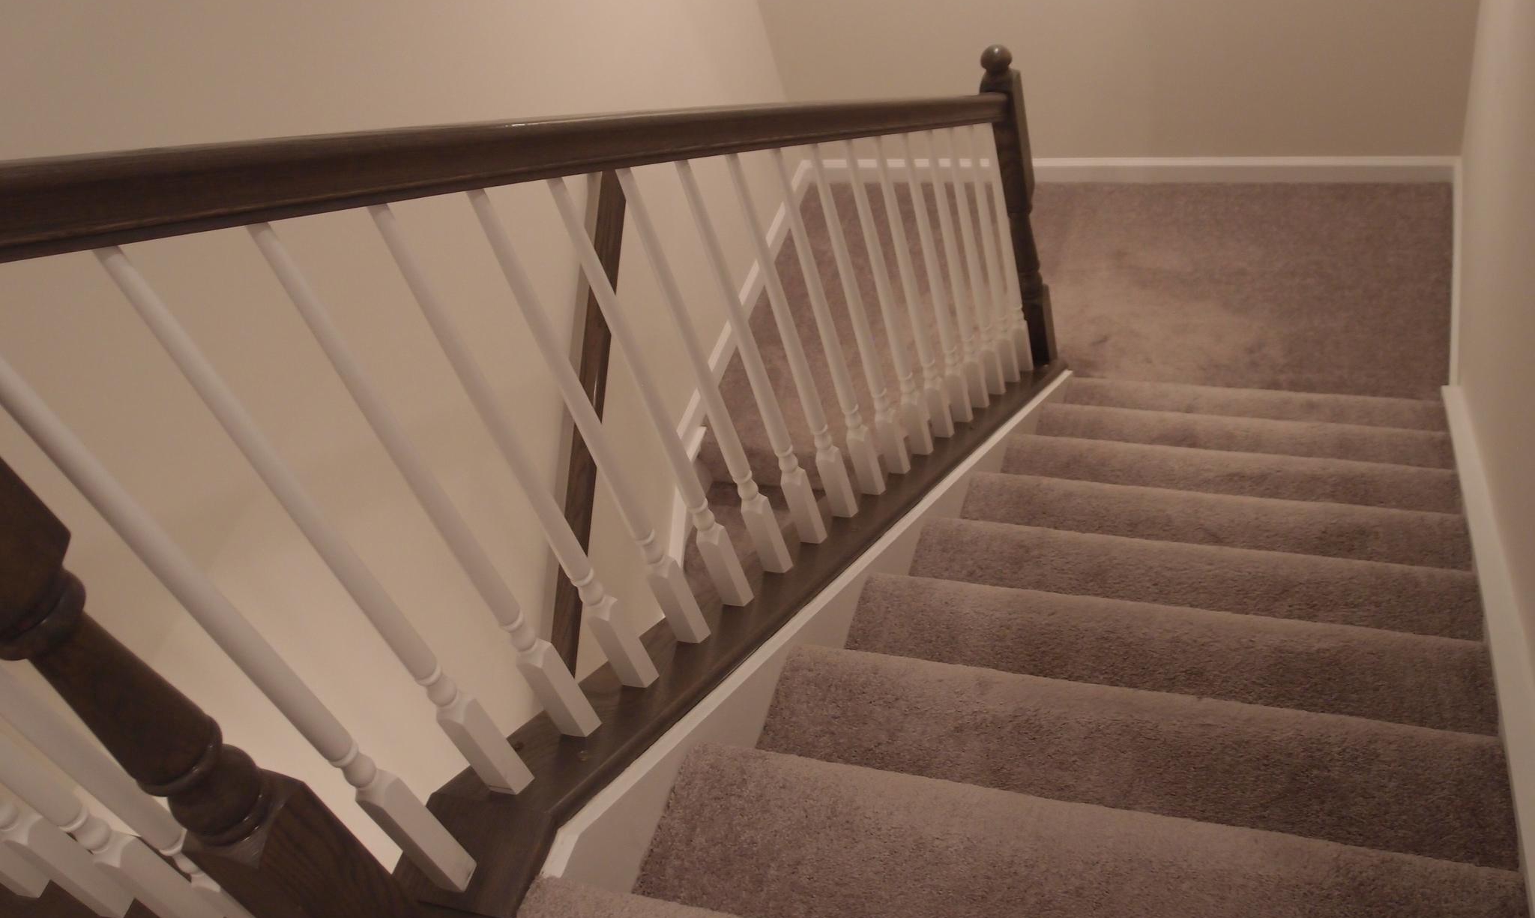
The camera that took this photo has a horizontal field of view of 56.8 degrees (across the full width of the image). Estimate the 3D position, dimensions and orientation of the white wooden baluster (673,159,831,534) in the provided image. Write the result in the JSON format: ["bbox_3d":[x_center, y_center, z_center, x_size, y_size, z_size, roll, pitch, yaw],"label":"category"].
[{"bbox_3d":[-0.015,-0.119,2.059,0.032,0.784,0.032,5,50,23],"label":"white wooden baluster"}]

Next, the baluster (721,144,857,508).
[{"bbox_3d":[0.044,-0.156,2.192,0.032,0.784,0.032,5,50,23],"label":"baluster"}]

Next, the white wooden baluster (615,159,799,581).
[{"bbox_3d":[-0.070,-0.080,1.875,0.032,0.764,0.032,5,51,23],"label":"white wooden baluster"}]

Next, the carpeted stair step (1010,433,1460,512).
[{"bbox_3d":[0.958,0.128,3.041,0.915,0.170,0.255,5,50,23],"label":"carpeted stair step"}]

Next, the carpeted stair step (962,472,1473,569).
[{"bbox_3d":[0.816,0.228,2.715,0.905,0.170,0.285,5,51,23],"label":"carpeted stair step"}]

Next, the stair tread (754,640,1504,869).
[{"bbox_3d":[0.414,0.424,1.792,0.906,0.045,0.296,5,50,23],"label":"stair tread"}]

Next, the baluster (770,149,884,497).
[{"bbox_3d":[0.103,-0.193,2.325,0.032,0.784,0.032,5,50,23],"label":"baluster"}]

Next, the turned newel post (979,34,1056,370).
[{"bbox_3d":[0.602,-0.559,3.390,0.081,0.957,0.081,5,51,23],"label":"turned newel post"}]

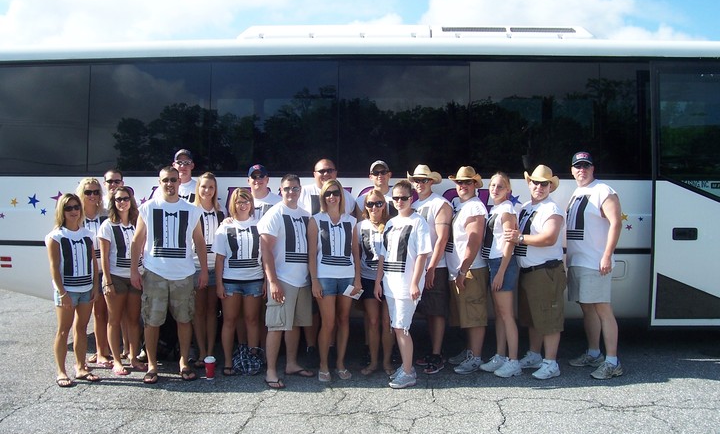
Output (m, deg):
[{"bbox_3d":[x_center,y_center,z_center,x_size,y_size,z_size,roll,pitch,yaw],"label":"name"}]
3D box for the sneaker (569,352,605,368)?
[{"bbox_3d":[2.072,1.304,6.470,0.310,0.125,0.115,0,2,-10],"label":"sneaker"}]

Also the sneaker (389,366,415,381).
[{"bbox_3d":[0.365,1.323,6.000,0.270,0.110,0.100,0,0,-41],"label":"sneaker"}]

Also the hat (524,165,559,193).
[{"bbox_3d":[1.591,-0.333,6.200,0.310,0.170,0.370,13,7,29],"label":"hat"}]

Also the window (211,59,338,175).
[{"bbox_3d":[-0.871,-1.031,7.257,1.306,1.170,0.060,1,1,4],"label":"window"}]

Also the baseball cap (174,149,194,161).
[{"bbox_3d":[-1.593,-0.556,6.420,0.180,0.130,0.260,0,1,-8],"label":"baseball cap"}]

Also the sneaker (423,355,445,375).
[{"bbox_3d":[0.656,1.308,6.270,0.110,0.120,0.295,1,2,22],"label":"sneaker"}]

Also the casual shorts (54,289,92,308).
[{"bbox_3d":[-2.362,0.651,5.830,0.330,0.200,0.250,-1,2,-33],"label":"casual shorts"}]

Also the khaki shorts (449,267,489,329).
[{"bbox_3d":[0.990,0.735,6.420,0.330,0.570,0.410,0,0,-30],"label":"khaki shorts"}]

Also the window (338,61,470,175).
[{"bbox_3d":[0.463,-1.024,7.350,1.370,1.200,0.050,1,0,4],"label":"window"}]

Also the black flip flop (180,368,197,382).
[{"bbox_3d":[-1.415,1.282,5.830,0.120,0.075,0.290,0,1,-20],"label":"black flip flop"}]

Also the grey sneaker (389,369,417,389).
[{"bbox_3d":[0.348,1.305,5.708,0.275,0.110,0.105,0,0,-44],"label":"grey sneaker"}]

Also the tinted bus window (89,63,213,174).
[{"bbox_3d":[-2.186,-1.033,7.342,1.300,1.163,0.060,1,1,4],"label":"tinted bus window"}]

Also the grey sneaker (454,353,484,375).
[{"bbox_3d":[0.968,1.299,6.250,0.115,0.125,0.305,2,2,34],"label":"grey sneaker"}]

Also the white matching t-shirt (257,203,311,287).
[{"bbox_3d":[-0.593,0.233,5.780,0.540,0.690,0.360,0,1,-36],"label":"white matching t-shirt"}]

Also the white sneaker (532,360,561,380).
[{"bbox_3d":[1.622,1.326,6.150,0.110,0.120,0.290,1,0,43],"label":"white sneaker"}]

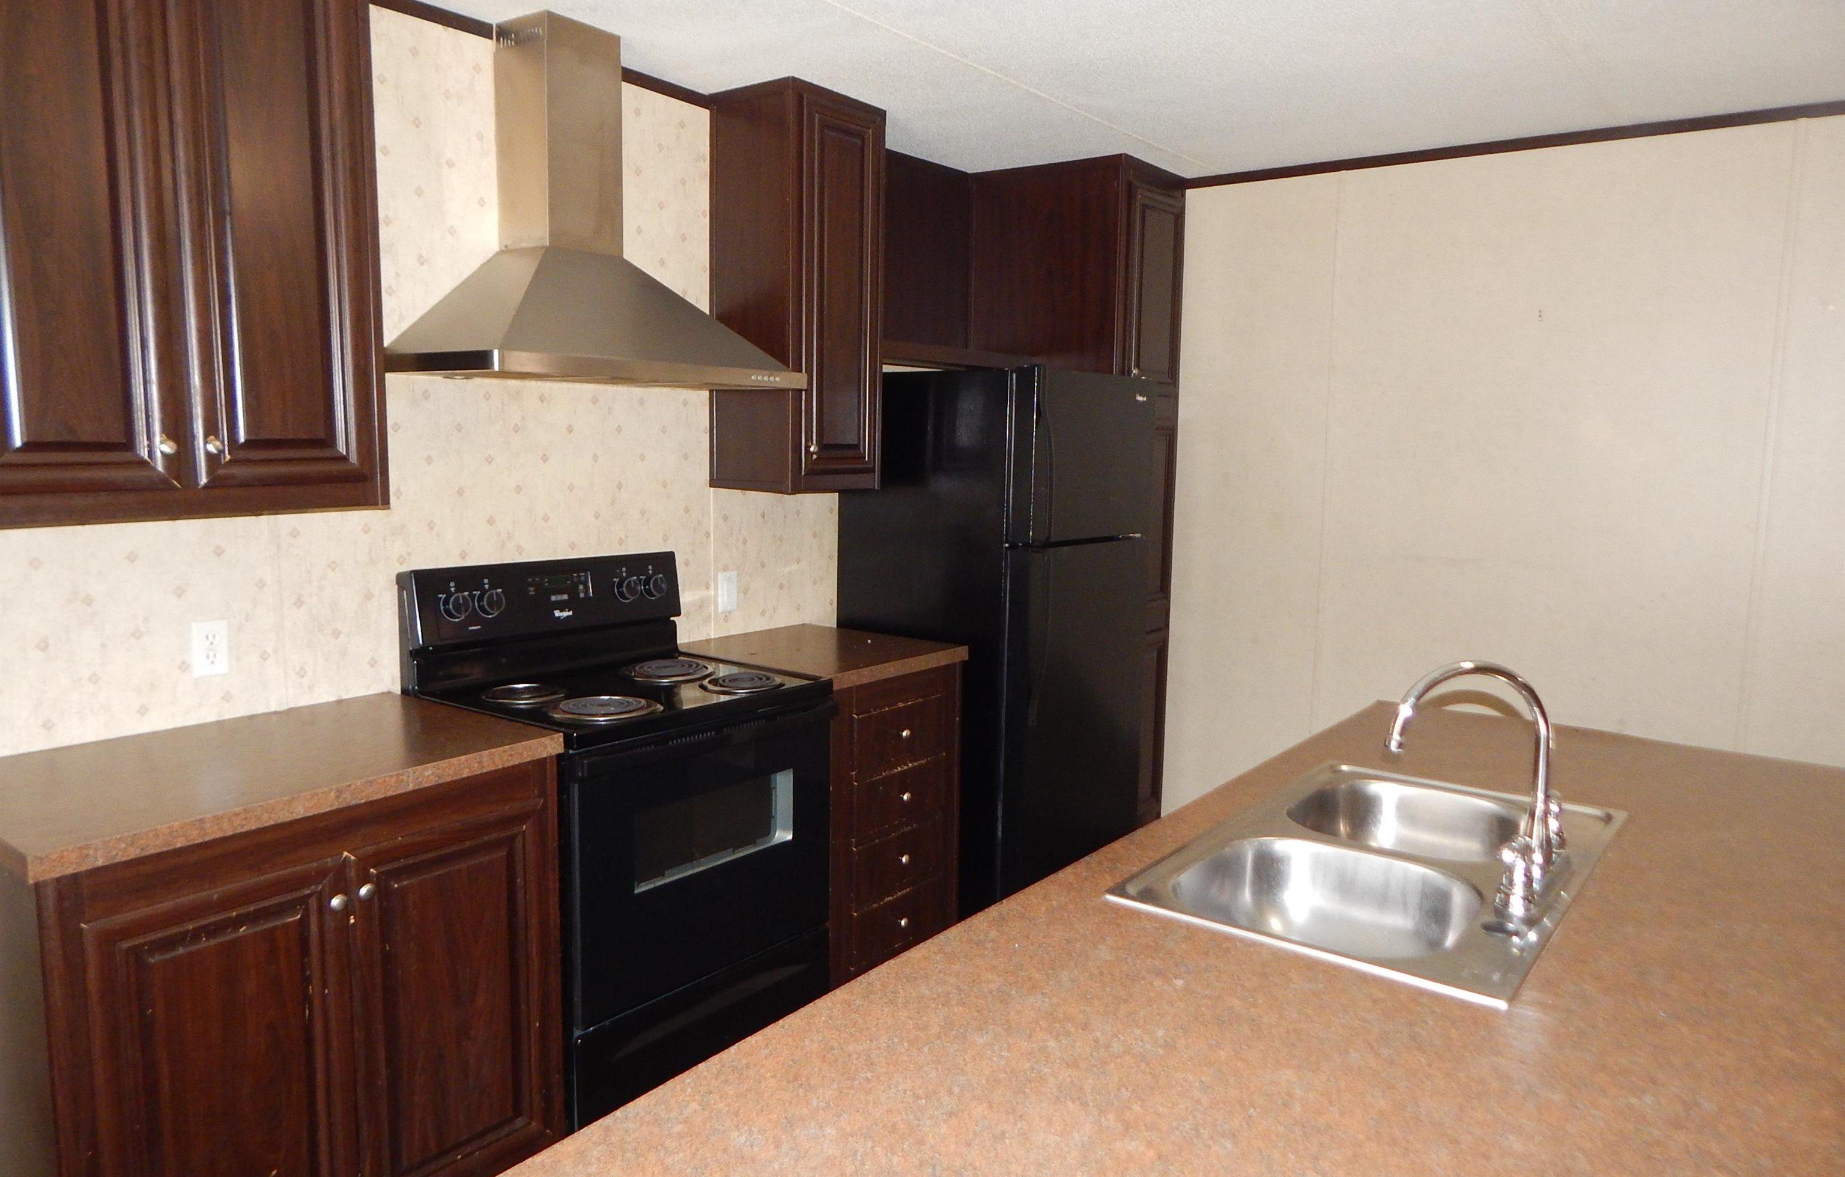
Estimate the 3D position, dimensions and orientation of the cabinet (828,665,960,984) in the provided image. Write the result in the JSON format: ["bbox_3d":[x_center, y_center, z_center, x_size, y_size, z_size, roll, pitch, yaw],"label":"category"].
[{"bbox_3d":[-0.302,0.634,3.336,0.592,0.875,0.570,6,9,37],"label":"cabinet"}]

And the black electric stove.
[{"bbox_3d":[-0.674,0.545,2.751,0.670,1.180,0.757,6,9,37],"label":"black electric stove"}]

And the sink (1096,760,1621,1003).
[{"bbox_3d":[0.678,0.463,1.685,0.464,0.179,0.850,6,9,37],"label":"sink"}]

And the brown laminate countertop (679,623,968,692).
[{"bbox_3d":[-0.287,0.181,3.276,0.613,0.038,0.580,6,9,37],"label":"brown laminate countertop"}]

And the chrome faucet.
[{"bbox_3d":[0.743,0.245,1.583,0.235,0.284,0.295,6,9,37],"label":"chrome faucet"}]

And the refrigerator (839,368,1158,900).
[{"bbox_3d":[0.231,0.185,3.726,0.730,1.693,0.701,6,9,37],"label":"refrigerator"}]

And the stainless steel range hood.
[{"bbox_3d":[-0.723,-0.867,2.645,0.482,0.804,0.870,6,9,37],"label":"stainless steel range hood"}]

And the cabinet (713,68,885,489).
[{"bbox_3d":[-0.344,-0.808,3.287,0.327,1.061,0.378,6,9,37],"label":"cabinet"}]

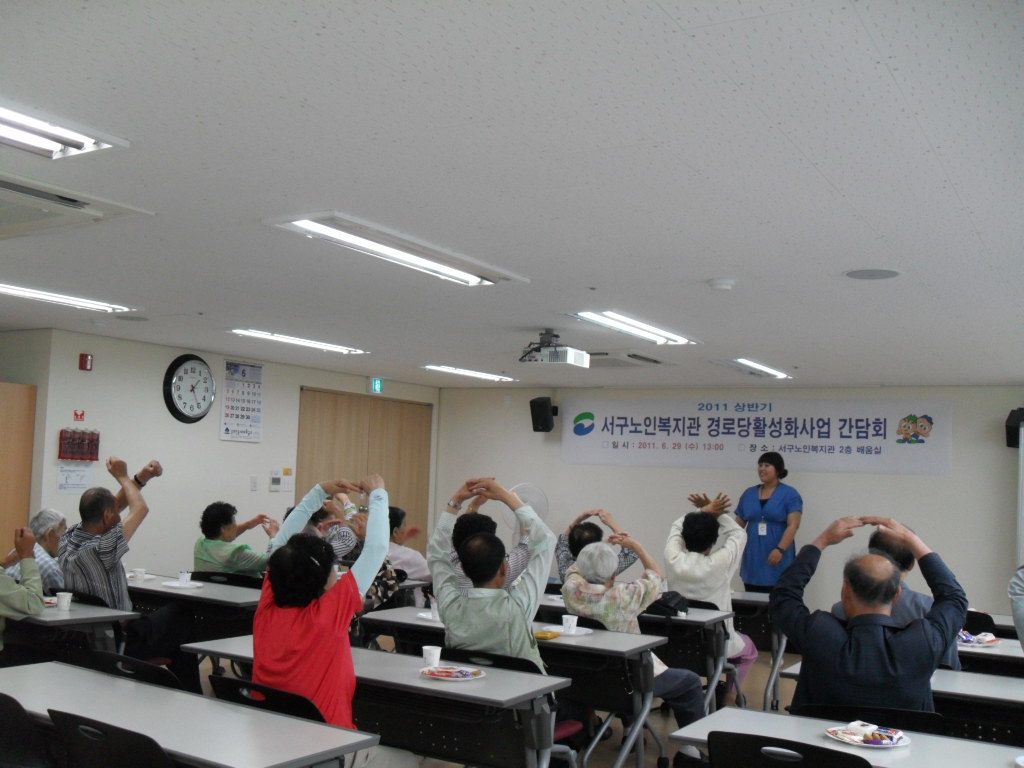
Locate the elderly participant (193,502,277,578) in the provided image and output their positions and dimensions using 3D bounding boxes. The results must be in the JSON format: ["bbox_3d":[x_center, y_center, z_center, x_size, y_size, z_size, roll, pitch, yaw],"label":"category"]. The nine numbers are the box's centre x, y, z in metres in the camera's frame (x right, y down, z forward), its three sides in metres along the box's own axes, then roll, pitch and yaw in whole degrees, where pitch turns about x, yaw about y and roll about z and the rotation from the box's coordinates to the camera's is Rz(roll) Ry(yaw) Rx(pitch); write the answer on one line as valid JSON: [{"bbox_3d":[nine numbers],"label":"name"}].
[{"bbox_3d":[-1.735,1.384,6.785,0.520,1.200,0.740,-1,-6,33],"label":"elderly participant"}]

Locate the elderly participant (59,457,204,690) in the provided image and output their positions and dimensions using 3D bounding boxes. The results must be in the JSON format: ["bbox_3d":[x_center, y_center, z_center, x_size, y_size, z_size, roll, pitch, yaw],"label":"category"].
[{"bbox_3d":[-2.119,1.143,5.709,0.560,1.460,0.760,-1,-6,33],"label":"elderly participant"}]

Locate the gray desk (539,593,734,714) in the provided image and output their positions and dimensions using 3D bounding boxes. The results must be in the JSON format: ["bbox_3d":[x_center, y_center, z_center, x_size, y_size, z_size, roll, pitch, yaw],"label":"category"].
[{"bbox_3d":[0.443,1.583,5.771,1.500,0.720,0.460,-1,-5,33],"label":"gray desk"}]

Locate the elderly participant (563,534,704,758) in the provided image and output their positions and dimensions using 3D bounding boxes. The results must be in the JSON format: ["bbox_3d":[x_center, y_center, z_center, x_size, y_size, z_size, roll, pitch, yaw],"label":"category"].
[{"bbox_3d":[0.600,1.329,5.261,0.580,1.160,0.740,-2,-6,41],"label":"elderly participant"}]

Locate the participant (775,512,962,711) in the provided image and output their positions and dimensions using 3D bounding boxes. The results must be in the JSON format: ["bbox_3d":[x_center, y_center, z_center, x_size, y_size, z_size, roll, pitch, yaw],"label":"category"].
[{"bbox_3d":[1.257,1.139,3.564,0.640,1.360,0.720,-1,-6,33],"label":"participant"}]

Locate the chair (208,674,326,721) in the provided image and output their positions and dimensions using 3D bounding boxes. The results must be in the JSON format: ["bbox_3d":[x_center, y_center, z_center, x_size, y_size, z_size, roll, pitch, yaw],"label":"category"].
[{"bbox_3d":[-0.647,1.339,3.432,0.510,0.770,0.540,-1,-5,33],"label":"chair"}]

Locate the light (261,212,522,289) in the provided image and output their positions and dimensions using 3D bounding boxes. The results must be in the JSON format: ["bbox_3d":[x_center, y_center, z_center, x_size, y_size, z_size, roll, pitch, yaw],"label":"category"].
[{"bbox_3d":[-0.356,-0.487,3.763,0.300,0.080,1.280,0,-5,29],"label":"light"}]

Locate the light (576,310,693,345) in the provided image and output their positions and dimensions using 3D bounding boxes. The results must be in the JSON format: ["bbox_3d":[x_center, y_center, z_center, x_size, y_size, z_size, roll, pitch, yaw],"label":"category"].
[{"bbox_3d":[0.724,-0.310,5.905,0.300,0.080,1.260,-1,-6,33],"label":"light"}]

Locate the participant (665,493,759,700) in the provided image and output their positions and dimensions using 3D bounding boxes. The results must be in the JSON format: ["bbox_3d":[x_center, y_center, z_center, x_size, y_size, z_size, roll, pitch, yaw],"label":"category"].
[{"bbox_3d":[1.210,1.316,6.107,0.520,1.360,0.700,-1,-6,38],"label":"participant"}]

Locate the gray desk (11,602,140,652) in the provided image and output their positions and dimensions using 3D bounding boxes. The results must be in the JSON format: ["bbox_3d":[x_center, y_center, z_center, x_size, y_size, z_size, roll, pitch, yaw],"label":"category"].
[{"bbox_3d":[-2.570,1.449,5.164,1.500,0.720,0.480,-1,-6,33],"label":"gray desk"}]

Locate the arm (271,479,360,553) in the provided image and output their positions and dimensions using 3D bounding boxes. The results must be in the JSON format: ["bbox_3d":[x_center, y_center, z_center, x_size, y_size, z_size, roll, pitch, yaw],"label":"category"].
[{"bbox_3d":[-0.659,0.445,3.453,0.340,0.300,0.200,-1,-6,33],"label":"arm"}]

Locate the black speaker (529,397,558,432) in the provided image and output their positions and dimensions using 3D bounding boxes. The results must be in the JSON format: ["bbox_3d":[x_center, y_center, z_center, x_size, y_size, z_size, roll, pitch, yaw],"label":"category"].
[{"bbox_3d":[0.288,0.293,9.794,0.200,0.320,0.220,-1,8,33],"label":"black speaker"}]

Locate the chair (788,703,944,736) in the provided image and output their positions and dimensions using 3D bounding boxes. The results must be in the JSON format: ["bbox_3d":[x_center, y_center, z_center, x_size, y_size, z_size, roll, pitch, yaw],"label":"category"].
[{"bbox_3d":[1.250,1.411,3.468,0.510,0.770,0.540,-1,-5,33],"label":"chair"}]

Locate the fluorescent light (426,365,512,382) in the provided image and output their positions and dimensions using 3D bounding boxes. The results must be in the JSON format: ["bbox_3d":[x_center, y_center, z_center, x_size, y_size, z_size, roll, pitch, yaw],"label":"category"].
[{"bbox_3d":[-0.340,-0.083,8.957,0.300,0.080,1.260,-1,-6,33],"label":"fluorescent light"}]

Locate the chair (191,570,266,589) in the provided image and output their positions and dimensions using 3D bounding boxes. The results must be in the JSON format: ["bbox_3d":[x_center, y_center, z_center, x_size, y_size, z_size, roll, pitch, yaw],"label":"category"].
[{"bbox_3d":[-1.687,1.581,6.540,0.500,0.770,0.540,-1,-6,33],"label":"chair"}]

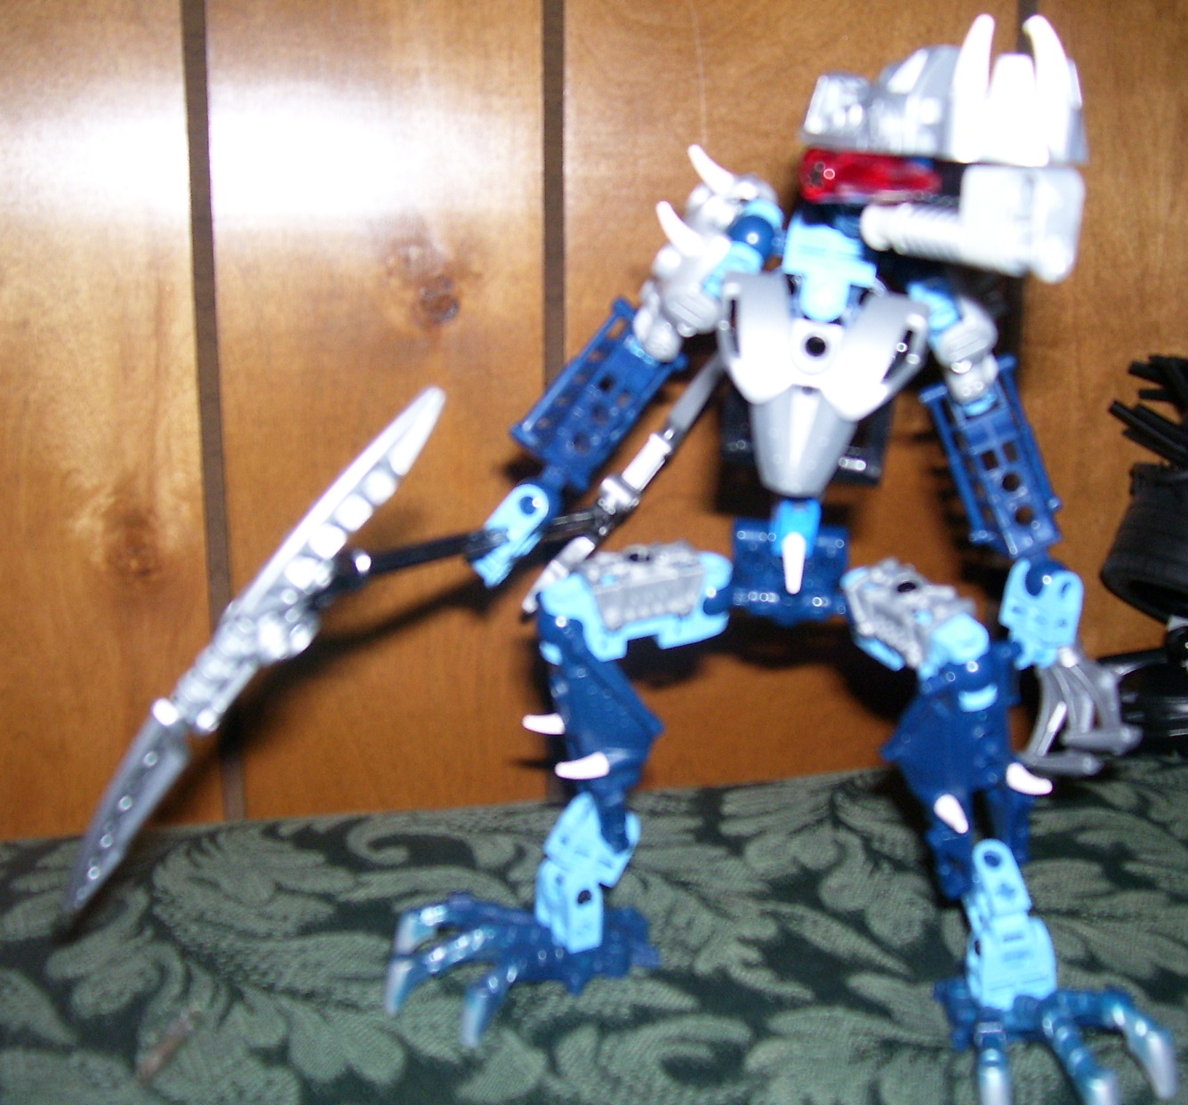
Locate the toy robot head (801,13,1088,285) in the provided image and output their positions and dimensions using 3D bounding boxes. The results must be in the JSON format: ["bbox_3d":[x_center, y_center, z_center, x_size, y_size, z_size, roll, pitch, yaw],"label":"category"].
[{"bbox_3d":[0.072,-0.084,0.308,0.033,0.052,0.052,0,13,-25],"label":"toy robot head"}]

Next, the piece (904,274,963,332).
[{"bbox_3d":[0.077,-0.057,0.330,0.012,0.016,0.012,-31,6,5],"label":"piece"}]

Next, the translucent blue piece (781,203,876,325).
[{"bbox_3d":[0.051,-0.063,0.317,0.019,0.025,0.014,8,10,7],"label":"translucent blue piece"}]

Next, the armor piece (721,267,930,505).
[{"bbox_3d":[0.051,-0.038,0.323,0.042,0.046,0.020,9,10,8],"label":"armor piece"}]

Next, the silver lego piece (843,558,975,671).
[{"bbox_3d":[0.069,0.013,0.318,0.016,0.015,0.029,-35,33,-22],"label":"silver lego piece"}]

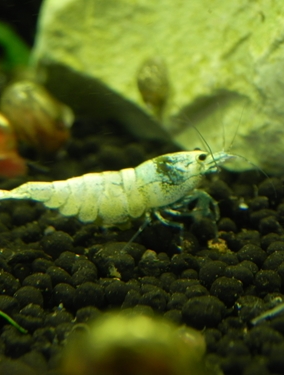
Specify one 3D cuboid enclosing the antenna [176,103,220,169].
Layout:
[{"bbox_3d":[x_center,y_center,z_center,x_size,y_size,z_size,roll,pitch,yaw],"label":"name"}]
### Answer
[{"bbox_3d":[0.006,-0.005,0.160,0.004,0.006,0.002,-3,17,-9],"label":"antenna"}]

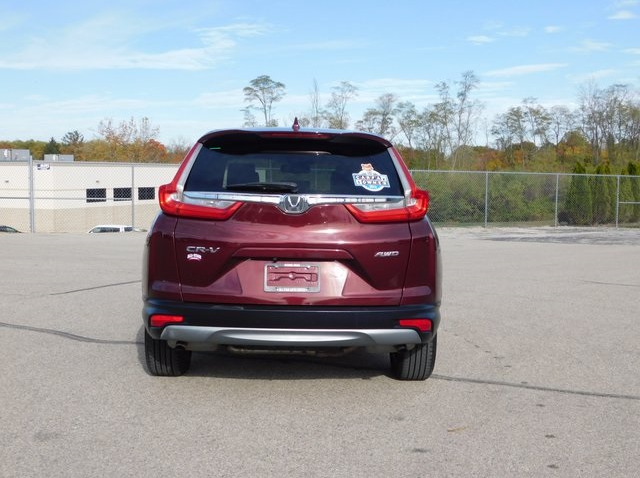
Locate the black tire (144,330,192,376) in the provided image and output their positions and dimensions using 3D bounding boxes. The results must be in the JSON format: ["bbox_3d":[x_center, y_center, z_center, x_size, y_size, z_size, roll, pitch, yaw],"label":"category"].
[{"bbox_3d":[-0.987,0.538,5.530,0.240,0.738,0.738,1,3,-2],"label":"black tire"}]

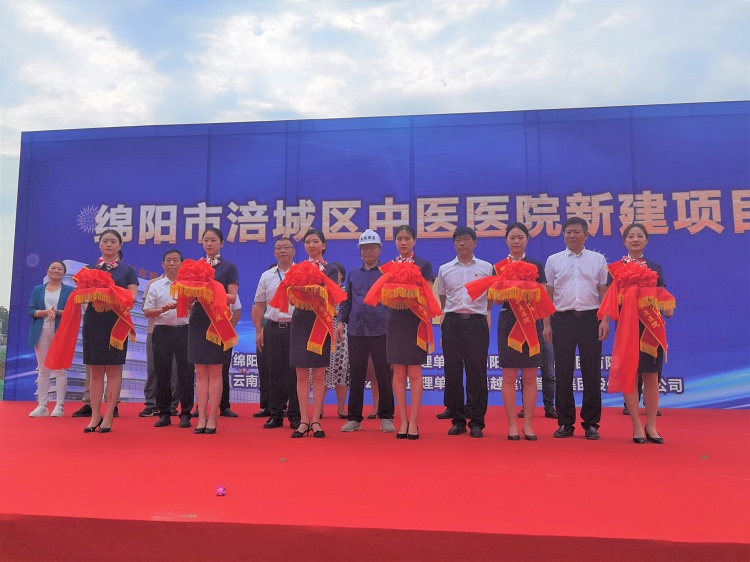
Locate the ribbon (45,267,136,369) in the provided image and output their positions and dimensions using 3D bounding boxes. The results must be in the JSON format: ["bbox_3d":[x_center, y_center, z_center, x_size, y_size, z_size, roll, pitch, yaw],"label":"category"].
[{"bbox_3d":[-2.352,0.298,4.834,0.680,0.817,0.450,-1,-6,8],"label":"ribbon"}]

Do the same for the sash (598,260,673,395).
[{"bbox_3d":[1.924,0.329,4.303,0.530,0.940,0.450,-1,-6,12],"label":"sash"}]

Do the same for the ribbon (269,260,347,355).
[{"bbox_3d":[-0.522,0.202,4.519,0.560,0.705,0.420,-1,-6,12],"label":"ribbon"}]

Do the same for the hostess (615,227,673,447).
[{"bbox_3d":[2.020,0.385,4.458,0.510,1.682,0.420,-1,-6,12],"label":"hostess"}]

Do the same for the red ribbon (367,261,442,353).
[{"bbox_3d":[0.219,0.193,4.500,0.560,0.688,0.420,-1,-6,12],"label":"red ribbon"}]

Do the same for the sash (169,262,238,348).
[{"bbox_3d":[-1.387,0.196,4.758,0.500,0.728,0.420,-2,-7,15],"label":"sash"}]

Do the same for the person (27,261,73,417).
[{"bbox_3d":[-3.419,0.593,6.153,0.500,1.634,0.380,2,-7,-15],"label":"person"}]

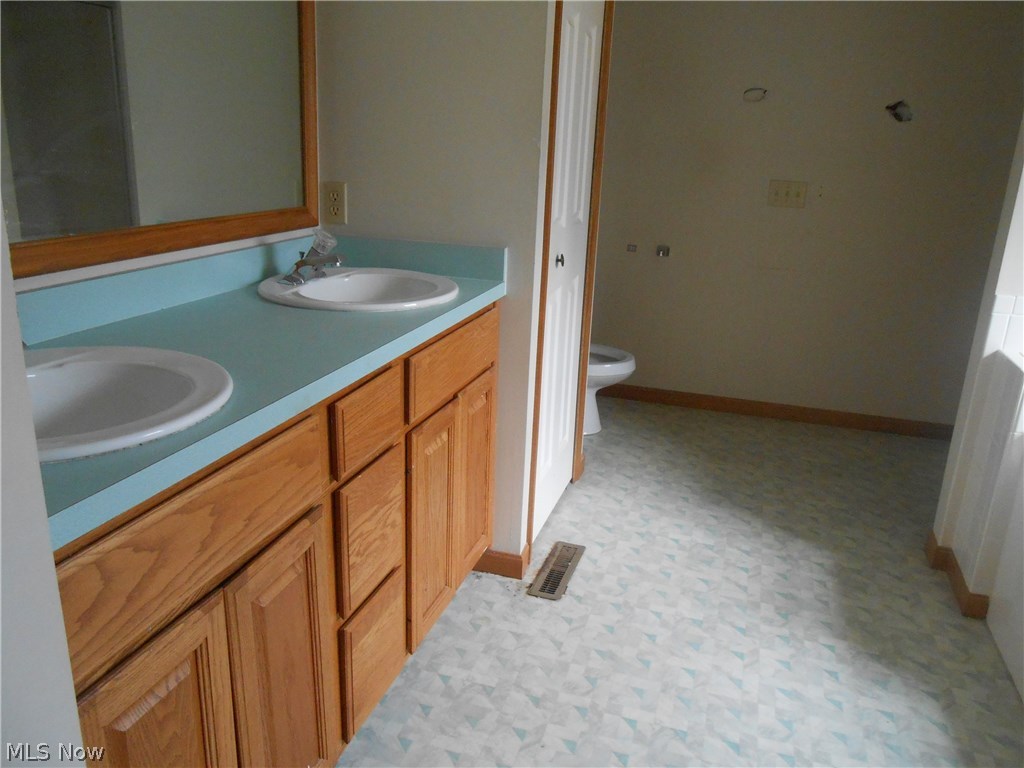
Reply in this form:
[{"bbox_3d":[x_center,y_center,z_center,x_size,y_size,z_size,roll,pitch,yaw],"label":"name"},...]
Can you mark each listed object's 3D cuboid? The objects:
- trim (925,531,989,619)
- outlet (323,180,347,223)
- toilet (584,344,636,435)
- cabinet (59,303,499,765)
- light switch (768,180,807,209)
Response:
[{"bbox_3d":[1.369,0.572,2.386,0.100,0.080,0.405,7,18,16],"label":"trim"},{"bbox_3d":[-0.493,-0.505,2.151,0.071,0.115,0.008,7,18,16],"label":"outlet"},{"bbox_3d":[0.187,-0.159,3.496,0.750,0.720,0.450,7,18,16],"label":"toilet"},{"bbox_3d":[-0.532,0.343,1.591,0.558,0.852,1.527,7,18,16],"label":"cabinet"},{"bbox_3d":[1.252,-0.860,3.491,0.162,0.115,0.010,7,18,16],"label":"light switch"}]

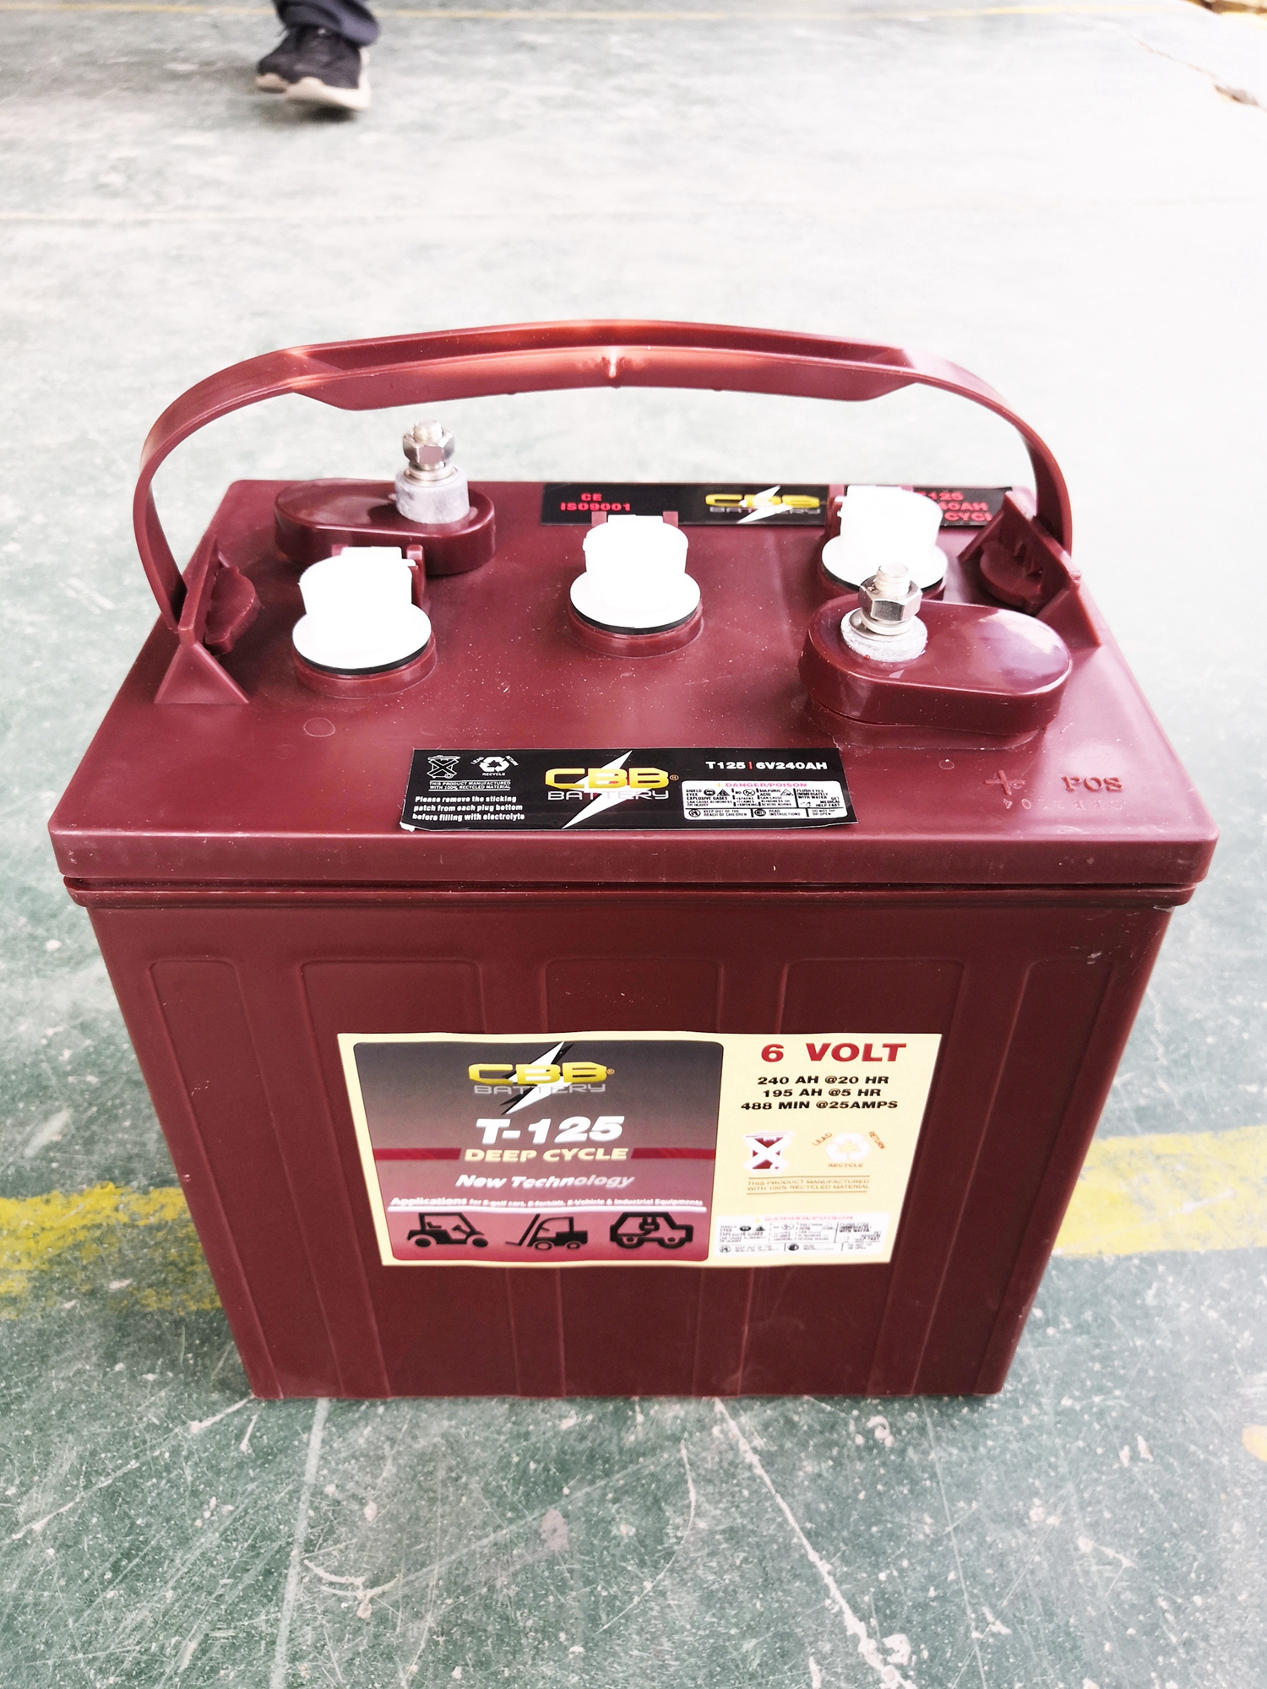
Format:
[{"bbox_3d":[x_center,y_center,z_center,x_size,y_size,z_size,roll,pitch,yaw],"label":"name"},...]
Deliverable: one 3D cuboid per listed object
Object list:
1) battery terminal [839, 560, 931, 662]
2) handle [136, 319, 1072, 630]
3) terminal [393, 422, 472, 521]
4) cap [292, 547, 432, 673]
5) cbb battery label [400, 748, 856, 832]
[{"bbox_3d":[0.062,-0.058,0.321,0.021,0.021,0.021,0,40,0],"label":"battery terminal"},{"bbox_3d":[-0.003,-0.092,0.333,0.240,0.075,0.023,-2,40,-3],"label":"handle"},{"bbox_3d":[-0.058,-0.107,0.378,0.021,0.025,0.021,0,40,0],"label":"terminal"},{"bbox_3d":[-0.070,-0.060,0.337,0.035,0.019,0.036,0,40,0],"label":"cap"},{"bbox_3d":[-0.001,-0.014,0.304,0.102,0.002,0.029,-1,40,-1],"label":"cbb battery label"}]

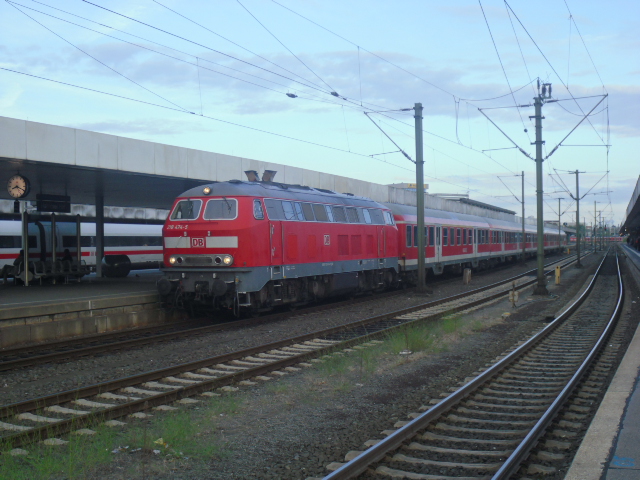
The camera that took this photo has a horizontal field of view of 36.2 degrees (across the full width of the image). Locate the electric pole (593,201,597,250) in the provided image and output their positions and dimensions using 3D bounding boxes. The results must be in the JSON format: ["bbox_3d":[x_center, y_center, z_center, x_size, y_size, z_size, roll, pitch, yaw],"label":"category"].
[{"bbox_3d":[41.641,-2.039,148.000,0.380,7.850,0.340,-1,0,21],"label":"electric pole"}]

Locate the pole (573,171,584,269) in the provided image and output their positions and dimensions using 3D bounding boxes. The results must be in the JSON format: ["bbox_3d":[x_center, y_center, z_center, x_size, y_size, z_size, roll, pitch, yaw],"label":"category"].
[{"bbox_3d":[21.368,-1.777,81.000,0.500,7.940,0.400,-1,0,21],"label":"pole"}]

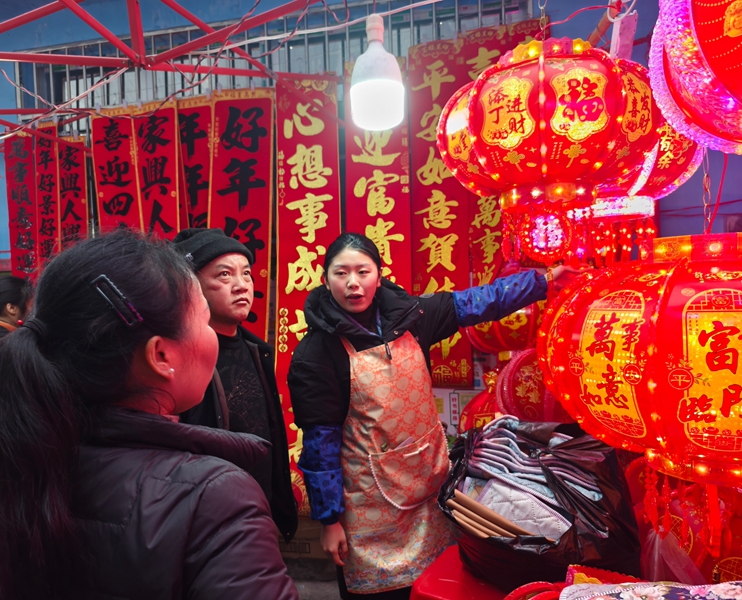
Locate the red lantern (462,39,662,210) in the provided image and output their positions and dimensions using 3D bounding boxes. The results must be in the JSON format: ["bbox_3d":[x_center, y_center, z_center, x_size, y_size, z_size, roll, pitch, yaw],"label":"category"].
[{"bbox_3d":[0.390,-0.385,1.220,0.455,0.350,0.455,-1,2,0],"label":"red lantern"}]

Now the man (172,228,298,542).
[{"bbox_3d":[-0.430,0.655,1.460,0.330,1.690,0.520,1,3,40],"label":"man"}]

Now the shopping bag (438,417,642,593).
[{"bbox_3d":[0.355,0.410,1.130,0.390,0.270,0.310,0,2,23],"label":"shopping bag"}]

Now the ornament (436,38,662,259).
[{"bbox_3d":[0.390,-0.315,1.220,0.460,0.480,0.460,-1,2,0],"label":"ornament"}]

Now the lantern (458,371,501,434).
[{"bbox_3d":[0.405,0.375,1.800,0.230,0.280,0.200,0,2,18],"label":"lantern"}]

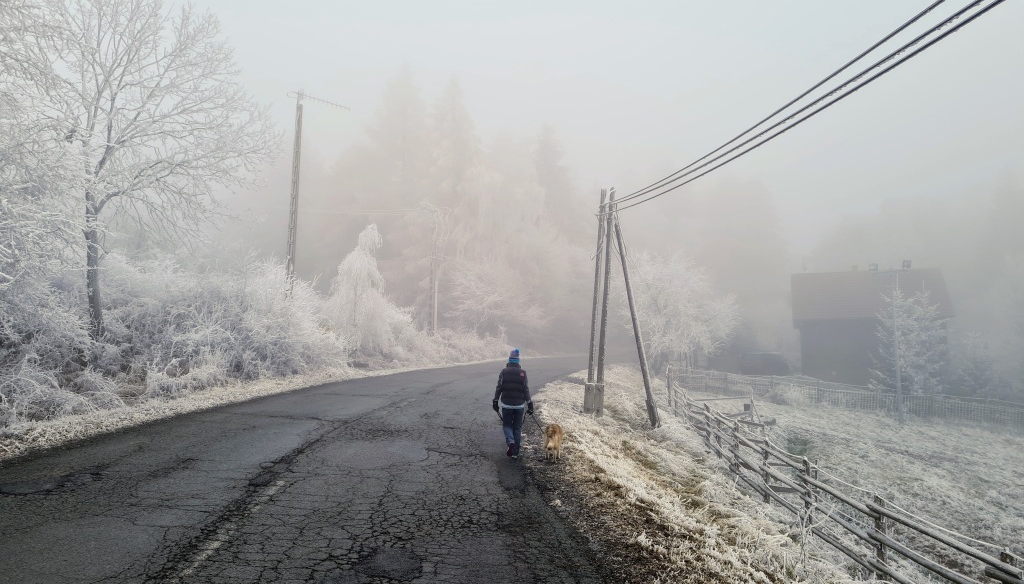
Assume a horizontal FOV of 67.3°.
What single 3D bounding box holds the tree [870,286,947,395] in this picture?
[{"bbox_3d":[21.395,2.642,41.751,4.000,6.123,4.000,-2,-5,27],"label":"tree"}]

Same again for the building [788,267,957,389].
[{"bbox_3d":[23.649,2.494,51.252,9.000,7.751,9.000,-2,-5,21],"label":"building"}]

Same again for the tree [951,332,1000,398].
[{"bbox_3d":[26.159,4.137,43.664,2.700,4.013,2.700,-3,-5,31],"label":"tree"}]

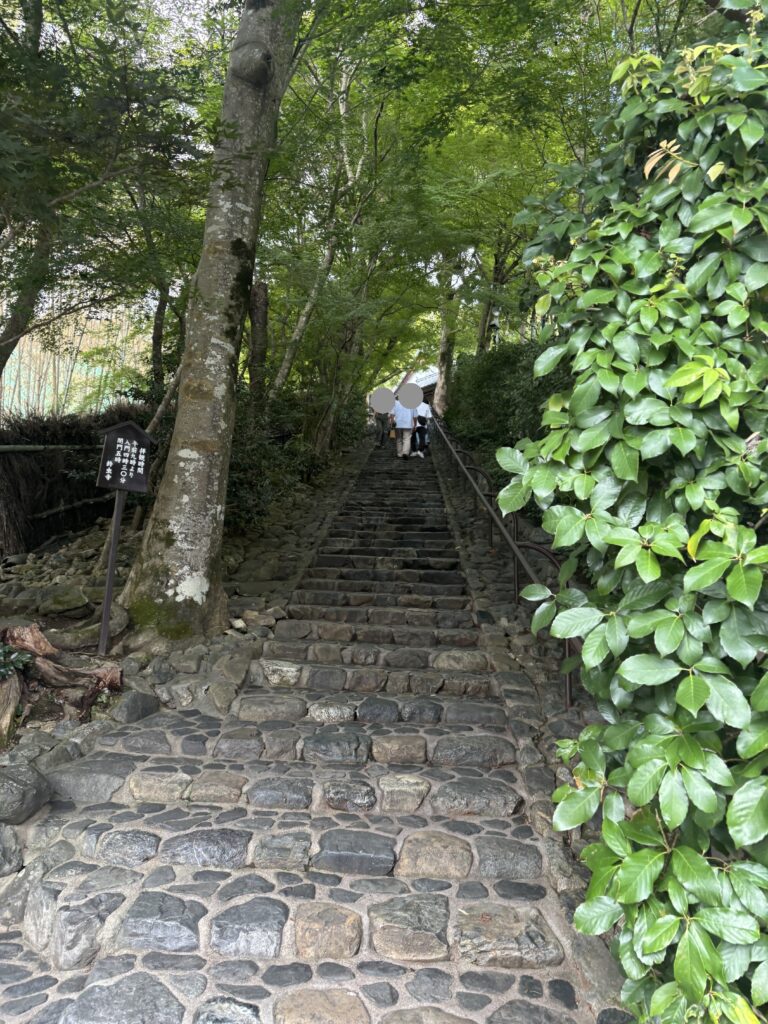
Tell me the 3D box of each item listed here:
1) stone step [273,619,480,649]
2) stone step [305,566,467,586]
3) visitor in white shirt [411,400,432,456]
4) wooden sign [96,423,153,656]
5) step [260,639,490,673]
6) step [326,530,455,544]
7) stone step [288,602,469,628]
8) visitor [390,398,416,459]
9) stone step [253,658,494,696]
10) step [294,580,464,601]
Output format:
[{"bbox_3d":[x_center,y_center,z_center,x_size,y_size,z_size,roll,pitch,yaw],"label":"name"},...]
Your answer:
[{"bbox_3d":[-0.042,0.952,5.871,1.520,0.143,0.420,1,-8,2],"label":"stone step"},{"bbox_3d":[0.030,0.661,7.566,1.514,0.143,0.420,1,-8,2],"label":"stone step"},{"bbox_3d":[0.905,-2.107,18.414,0.500,1.612,0.420,1,-8,2],"label":"visitor in white shirt"},{"bbox_3d":[-1.765,0.153,5.084,0.370,1.556,0.120,5,-8,-10],"label":"wooden sign"},{"bbox_3d":[-0.052,1.023,5.457,1.559,0.148,0.420,1,-8,2],"label":"step"},{"bbox_3d":[0.085,0.345,9.477,1.508,0.138,0.420,1,-8,2],"label":"step"},{"bbox_3d":[-0.018,0.872,6.305,1.485,0.138,0.420,1,-8,2],"label":"stone step"},{"bbox_3d":[0.487,-2.103,18.321,0.560,1.714,0.400,1,-8,2],"label":"visitor"},{"bbox_3d":[-0.057,1.087,5.013,1.490,0.156,0.420,1,-8,2],"label":"stone step"},{"bbox_3d":[-0.012,0.729,7.084,1.531,0.128,0.420,1,-8,2],"label":"step"}]

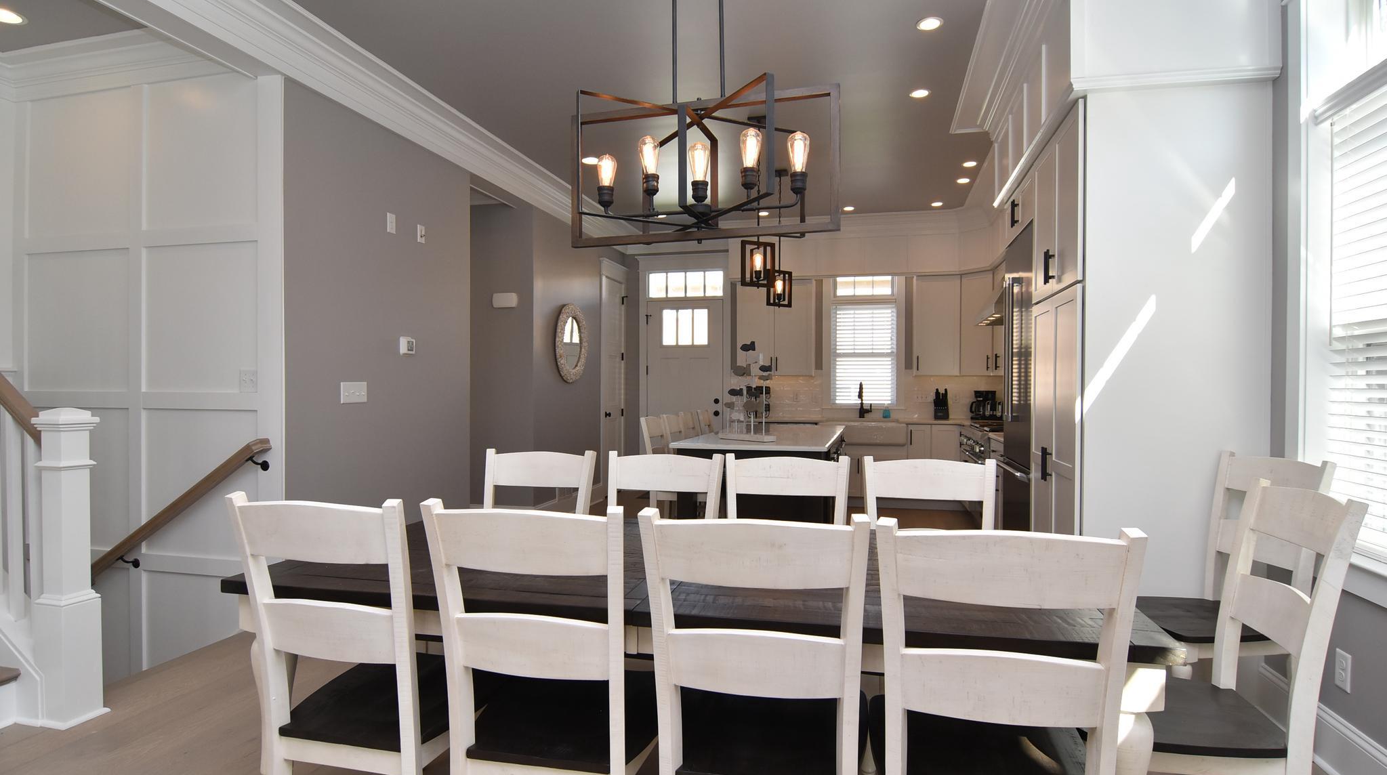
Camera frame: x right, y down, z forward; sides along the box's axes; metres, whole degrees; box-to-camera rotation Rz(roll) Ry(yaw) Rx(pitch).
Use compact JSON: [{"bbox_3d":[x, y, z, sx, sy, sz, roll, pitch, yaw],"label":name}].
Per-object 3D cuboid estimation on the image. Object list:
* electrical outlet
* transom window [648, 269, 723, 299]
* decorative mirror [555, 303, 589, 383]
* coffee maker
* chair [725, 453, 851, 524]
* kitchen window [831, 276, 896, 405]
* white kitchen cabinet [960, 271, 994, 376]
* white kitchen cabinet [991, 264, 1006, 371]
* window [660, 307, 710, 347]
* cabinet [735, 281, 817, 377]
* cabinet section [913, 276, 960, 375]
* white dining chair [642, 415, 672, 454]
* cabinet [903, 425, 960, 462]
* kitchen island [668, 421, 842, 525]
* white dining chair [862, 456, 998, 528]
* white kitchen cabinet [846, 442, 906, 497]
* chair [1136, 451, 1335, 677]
[{"bbox_3d":[2.070,0.901,2.205,0.012,0.125,0.077,0,0,15],"label":"electrical outlet"},{"bbox_3d":[-0.089,-1.238,8.349,0.930,0.341,0.060,0,0,15],"label":"transom window"},{"bbox_3d":[-1.170,-0.431,6.851,0.045,0.790,0.785,0,0,15],"label":"decorative mirror"},{"bbox_3d":[2.949,0.186,7.063,0.280,0.310,0.210,0,0,-16],"label":"coffee maker"},{"bbox_3d":[0.281,0.765,2.351,0.475,1.020,0.565,0,0,14],"label":"chair"},{"bbox_3d":[1.886,-0.523,7.681,0.710,1.430,0.110,0,0,15],"label":"kitchen window"},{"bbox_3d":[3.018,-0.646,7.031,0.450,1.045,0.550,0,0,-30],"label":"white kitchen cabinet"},{"bbox_3d":[3.069,-0.645,6.552,0.330,1.050,0.634,0,0,15],"label":"white kitchen cabinet"},{"bbox_3d":[-0.096,-0.723,8.350,0.586,0.469,0.050,0,0,15],"label":"window"},{"bbox_3d":[0.938,-0.646,7.730,0.850,1.045,0.340,0,0,15],"label":"cabinet"},{"bbox_3d":[2.640,-0.658,7.548,0.457,1.067,0.330,0,0,15],"label":"cabinet section"},{"bbox_3d":[-0.061,0.729,4.704,0.490,1.050,0.400,0,0,15],"label":"white dining chair"},{"bbox_3d":[2.504,0.816,7.347,0.550,0.880,0.610,0,0,15],"label":"cabinet"},{"bbox_3d":[0.586,0.806,5.214,0.945,0.914,2.150,0,0,15],"label":"kitchen island"},{"bbox_3d":[0.787,0.766,2.265,0.475,1.020,0.565,0,0,12],"label":"white dining chair"},{"bbox_3d":[1.802,0.856,7.363,0.880,0.590,0.610,0,0,15],"label":"white kitchen cabinet"},{"bbox_3d":[1.821,0.755,2.469,0.520,1.014,0.460,0,0,-2],"label":"chair"}]

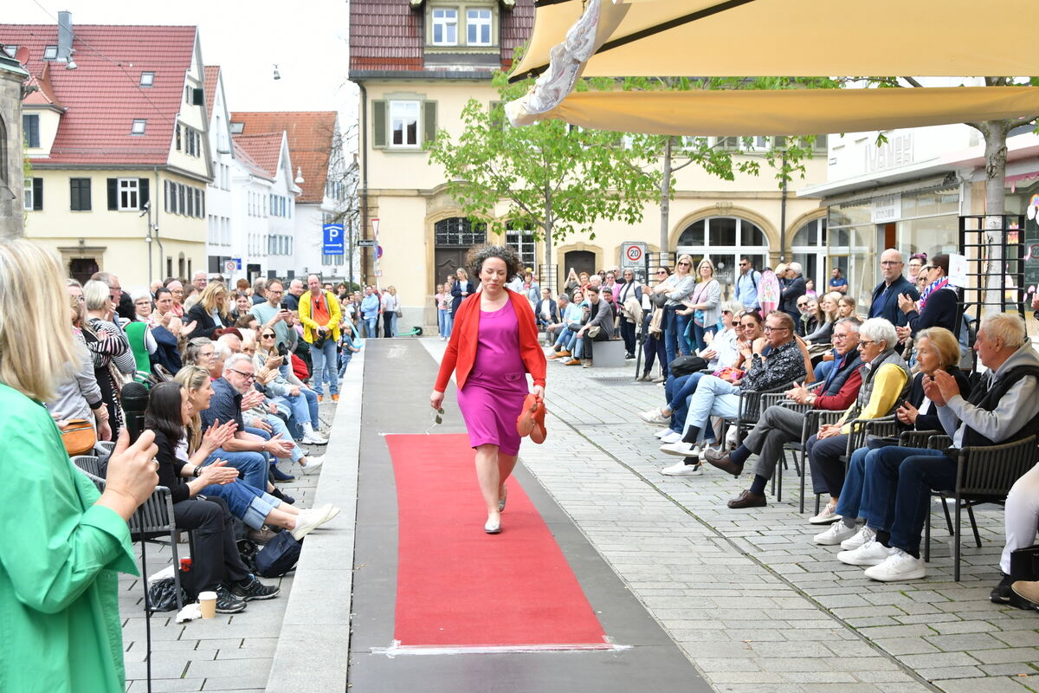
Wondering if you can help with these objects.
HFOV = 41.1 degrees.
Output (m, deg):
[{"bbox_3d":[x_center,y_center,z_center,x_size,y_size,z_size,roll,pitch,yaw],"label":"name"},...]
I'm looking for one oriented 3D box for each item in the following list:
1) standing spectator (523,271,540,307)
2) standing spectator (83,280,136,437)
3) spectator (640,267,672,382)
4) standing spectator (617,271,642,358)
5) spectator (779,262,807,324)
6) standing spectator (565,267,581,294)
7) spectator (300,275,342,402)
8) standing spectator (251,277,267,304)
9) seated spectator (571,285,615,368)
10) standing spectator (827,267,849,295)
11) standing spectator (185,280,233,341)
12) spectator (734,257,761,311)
[{"bbox_3d":[0.247,-0.872,30.960,0.500,1.610,0.330,1,3,6],"label":"standing spectator"},{"bbox_3d":[-2.865,0.345,9.742,0.380,1.620,0.500,-2,4,-35],"label":"standing spectator"},{"bbox_3d":[2.049,-0.354,20.459,0.480,1.650,0.500,-1,3,-30],"label":"spectator"},{"bbox_3d":[2.008,-0.583,25.242,0.520,1.640,0.360,1,3,23],"label":"standing spectator"},{"bbox_3d":[4.214,-0.427,21.345,0.380,1.730,0.520,0,3,9],"label":"spectator"},{"bbox_3d":[1.254,-0.996,32.457,0.500,1.720,0.450,1,3,6],"label":"standing spectator"},{"bbox_3d":[-2.740,-0.113,19.100,0.600,1.760,0.420,0,3,-6],"label":"spectator"},{"bbox_3d":[-3.470,-0.076,18.458,0.340,1.690,0.520,-2,4,-39],"label":"standing spectator"},{"bbox_3d":[1.181,-0.325,22.100,0.800,1.310,0.580,-2,4,-38],"label":"seated spectator"},{"bbox_3d":[8.412,-1.179,36.456,0.550,1.770,0.380,2,3,27],"label":"standing spectator"},{"bbox_3d":[-2.941,0.186,13.242,0.500,1.620,0.400,-3,4,-41],"label":"standing spectator"},{"bbox_3d":[3.294,-0.410,20.046,0.520,1.770,0.360,2,4,38],"label":"spectator"}]

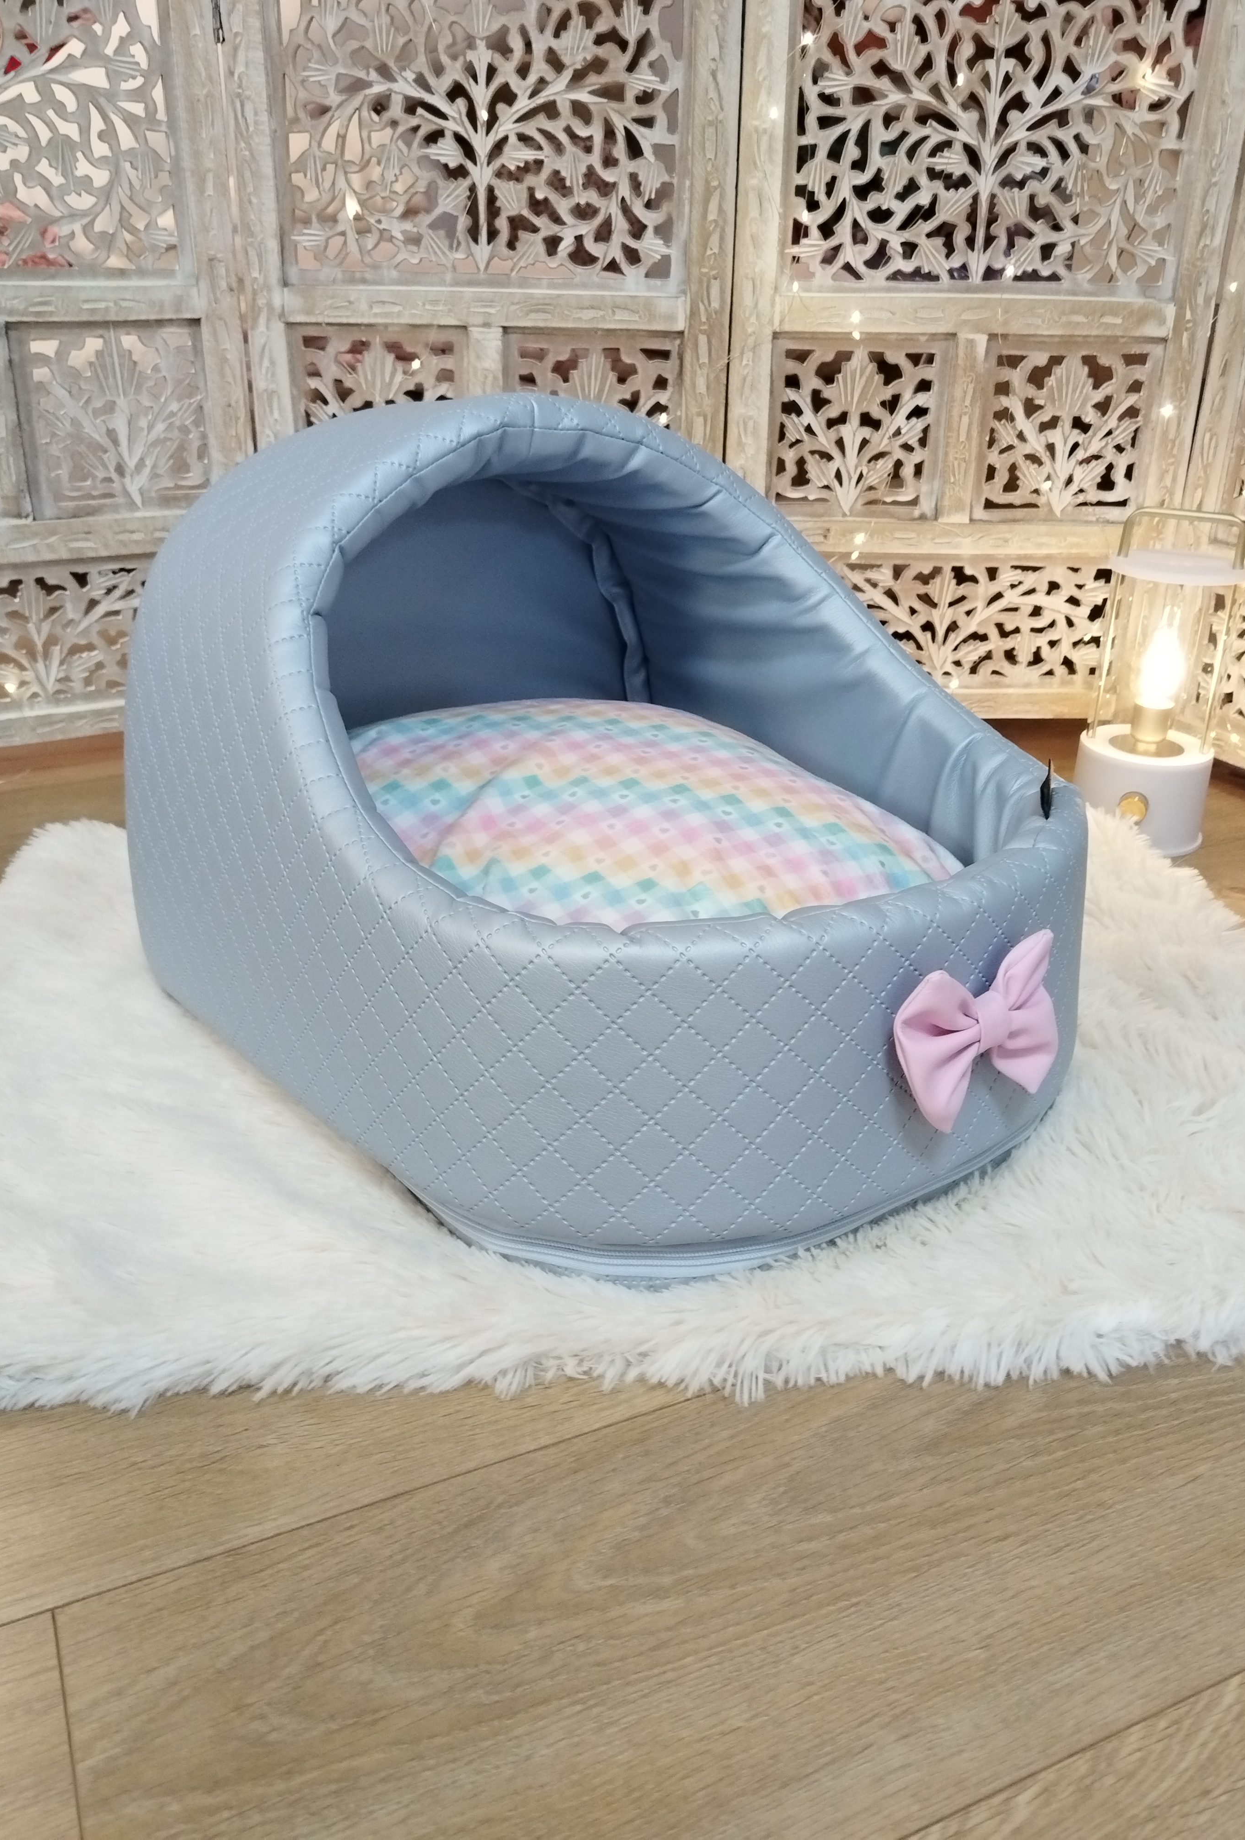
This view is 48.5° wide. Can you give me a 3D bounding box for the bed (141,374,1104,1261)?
[{"bbox_3d":[0.033,-0.106,0.828,0.483,0.377,0.491,-18,30,-37],"label":"bed"}]

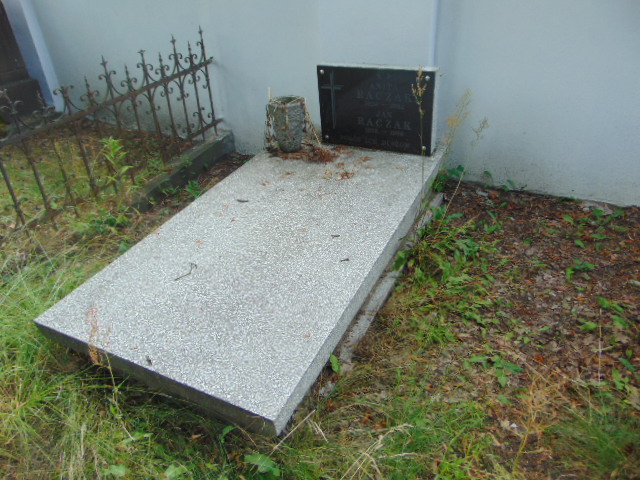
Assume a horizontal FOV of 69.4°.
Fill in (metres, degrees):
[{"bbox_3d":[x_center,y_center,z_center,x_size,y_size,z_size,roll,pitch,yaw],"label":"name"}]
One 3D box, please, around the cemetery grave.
[{"bbox_3d":[-0.145,-0.264,1.959,0.999,0.660,1.828,13,33,25],"label":"cemetery grave"}]

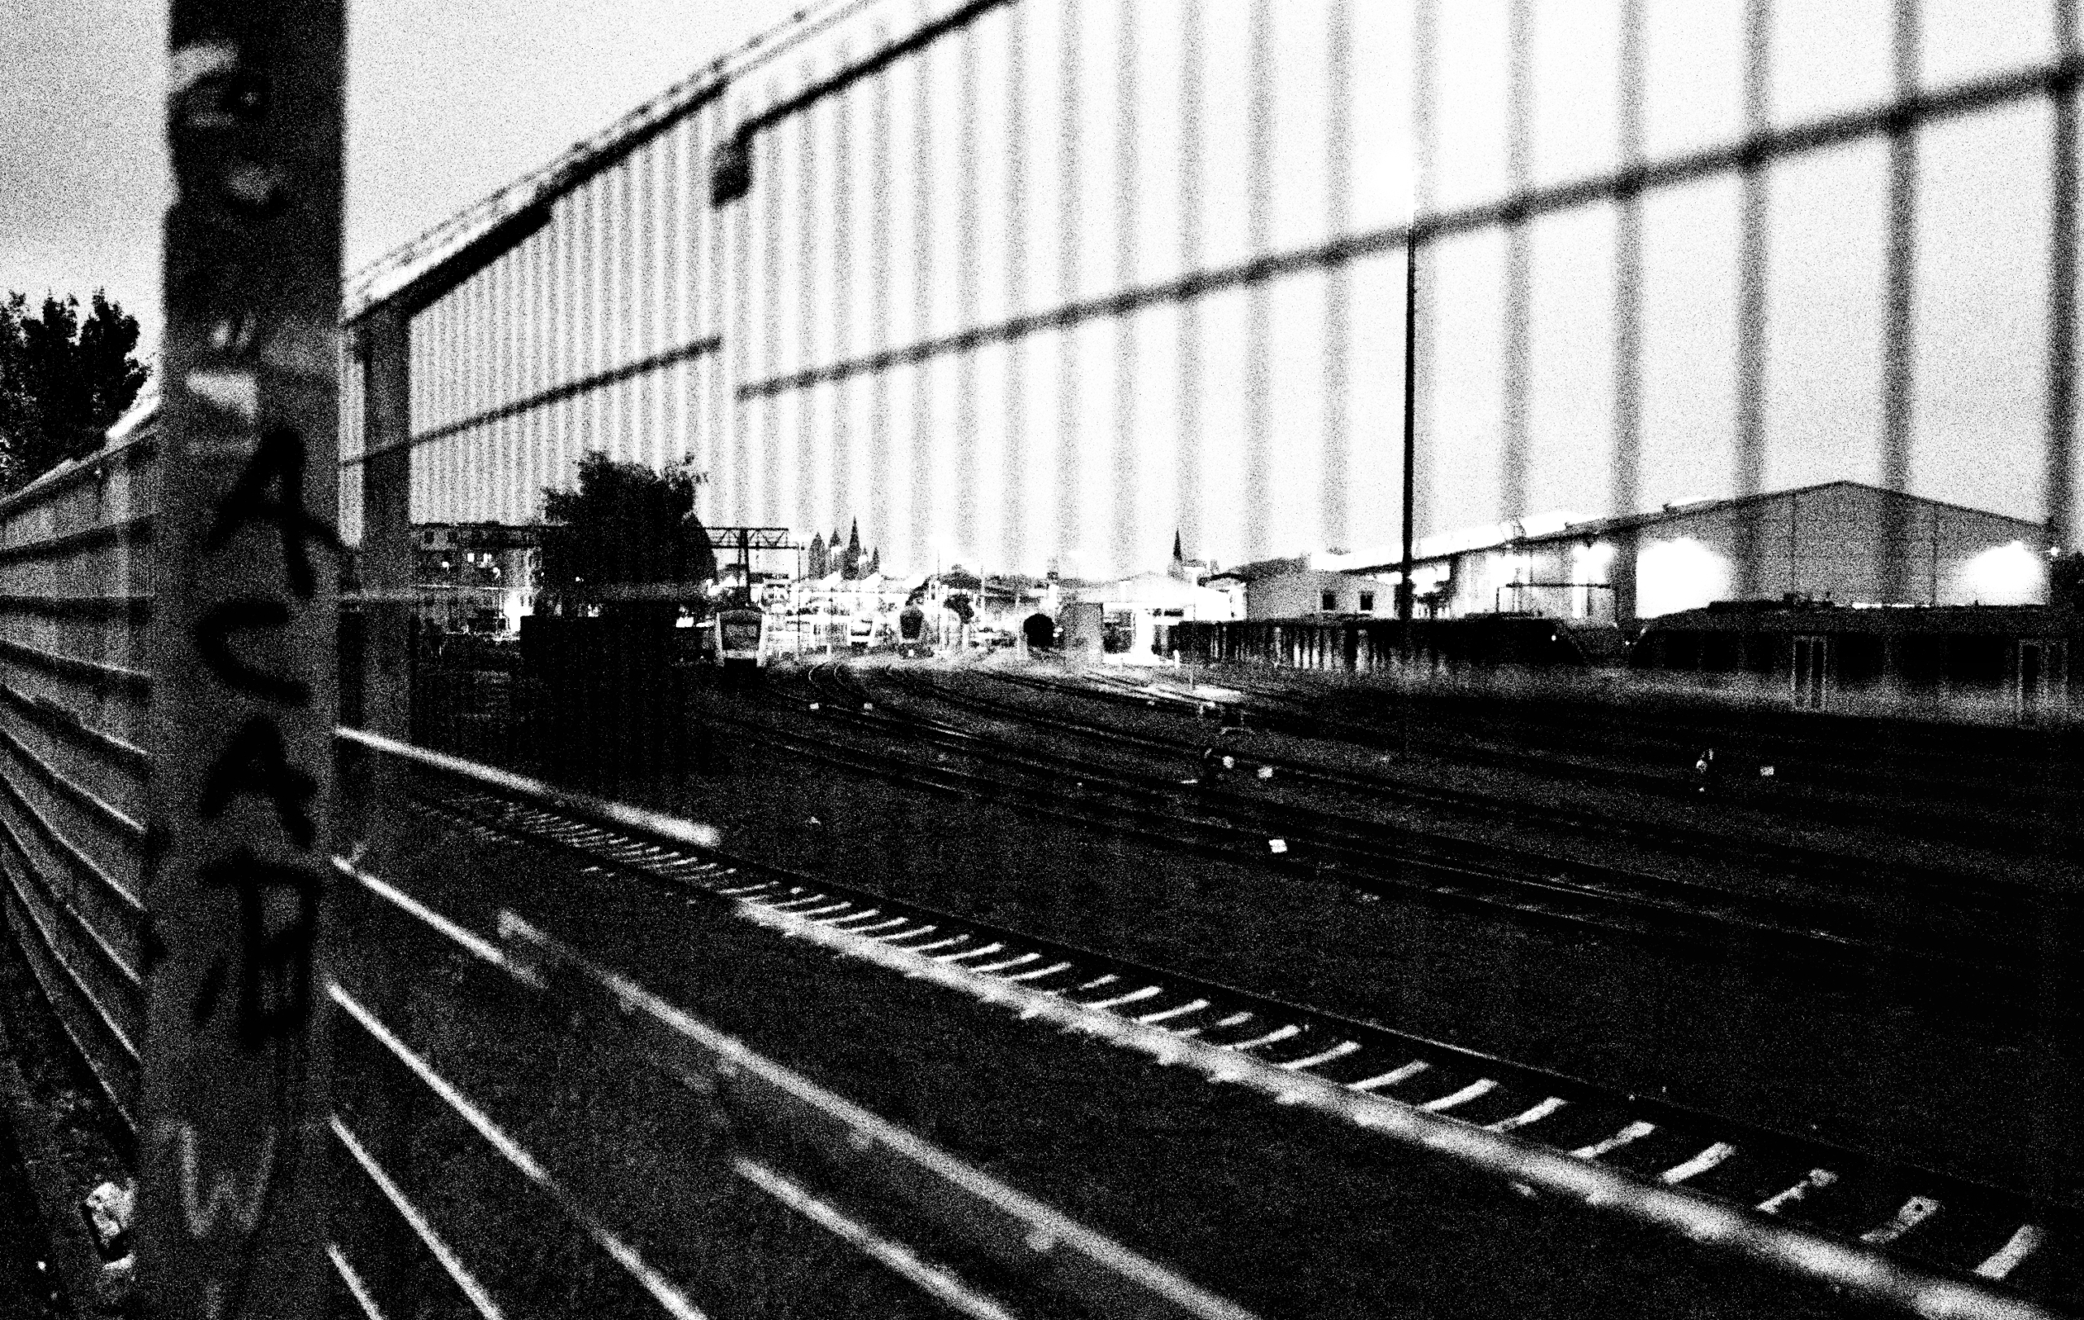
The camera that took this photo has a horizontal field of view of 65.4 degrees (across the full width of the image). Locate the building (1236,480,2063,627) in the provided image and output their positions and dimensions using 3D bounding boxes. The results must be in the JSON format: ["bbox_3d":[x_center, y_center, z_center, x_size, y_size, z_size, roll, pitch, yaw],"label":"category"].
[{"bbox_3d":[41.550,-4.290,114.922,23.000,11.000,70.000,1,1,3],"label":"building"}]

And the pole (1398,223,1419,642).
[{"bbox_3d":[9.203,-4.160,40.289,0.360,13.400,0.360,1,1,0],"label":"pole"}]

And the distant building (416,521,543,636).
[{"bbox_3d":[-74.888,-10.580,214.834,19.000,16.500,14.000,0,1,-14],"label":"distant building"}]

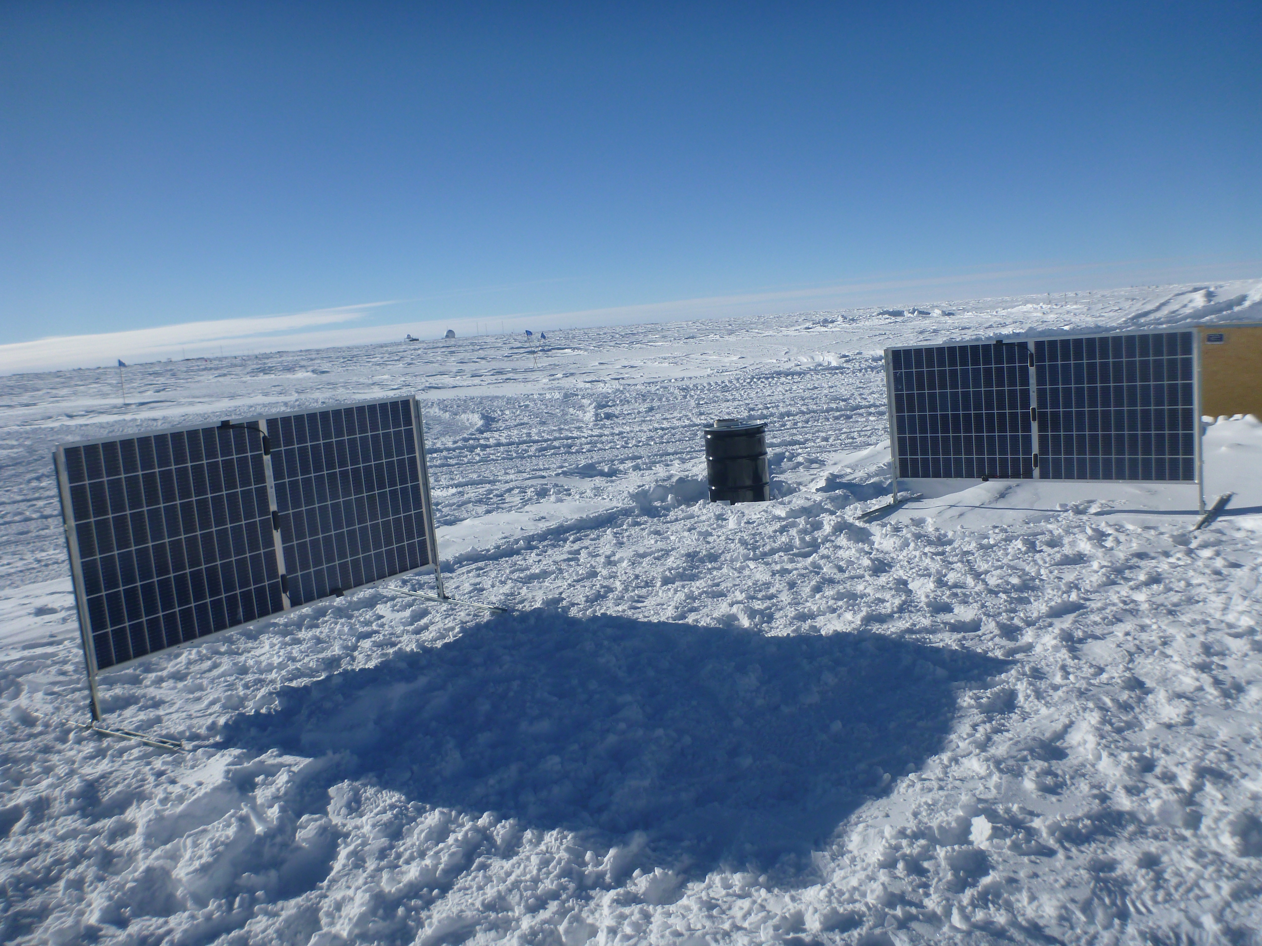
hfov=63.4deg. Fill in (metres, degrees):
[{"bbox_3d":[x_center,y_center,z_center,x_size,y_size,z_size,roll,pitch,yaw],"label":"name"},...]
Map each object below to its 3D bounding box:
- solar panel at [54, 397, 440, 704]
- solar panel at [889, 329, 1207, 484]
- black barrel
[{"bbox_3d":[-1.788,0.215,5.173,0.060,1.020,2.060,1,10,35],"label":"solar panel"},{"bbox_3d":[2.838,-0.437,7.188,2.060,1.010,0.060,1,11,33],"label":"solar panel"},{"bbox_3d":[1.025,0.000,9.740,0.590,0.860,0.590,-4,8,6],"label":"black barrel"}]

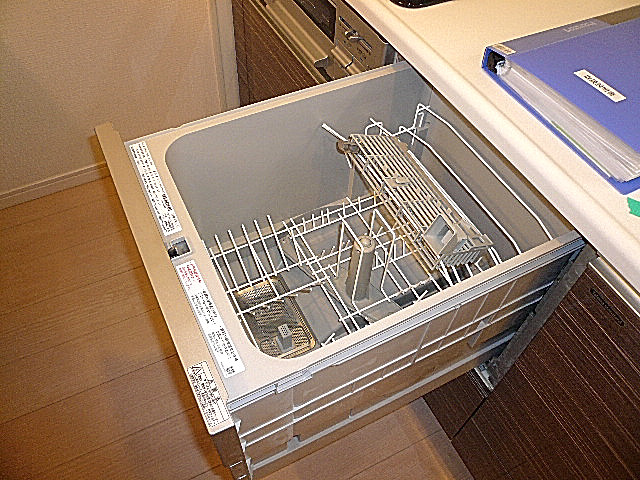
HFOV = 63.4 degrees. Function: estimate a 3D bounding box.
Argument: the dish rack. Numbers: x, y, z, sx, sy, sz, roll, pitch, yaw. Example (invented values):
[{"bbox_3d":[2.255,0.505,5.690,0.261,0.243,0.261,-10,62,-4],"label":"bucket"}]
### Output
[{"bbox_3d":[0.068,0.027,0.821,0.433,0.245,0.338,-21,56,-18],"label":"dish rack"}]

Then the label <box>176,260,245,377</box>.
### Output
[{"bbox_3d":[-0.116,0.077,0.539,0.019,0.004,0.146,-21,56,-18],"label":"label"}]

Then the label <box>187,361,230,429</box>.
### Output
[{"bbox_3d":[-0.104,0.142,0.480,0.018,0.004,0.063,-21,56,-18],"label":"label"}]

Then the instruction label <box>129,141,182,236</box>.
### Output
[{"bbox_3d":[-0.206,-0.068,0.646,0.020,0.004,0.167,-21,56,-18],"label":"instruction label"}]

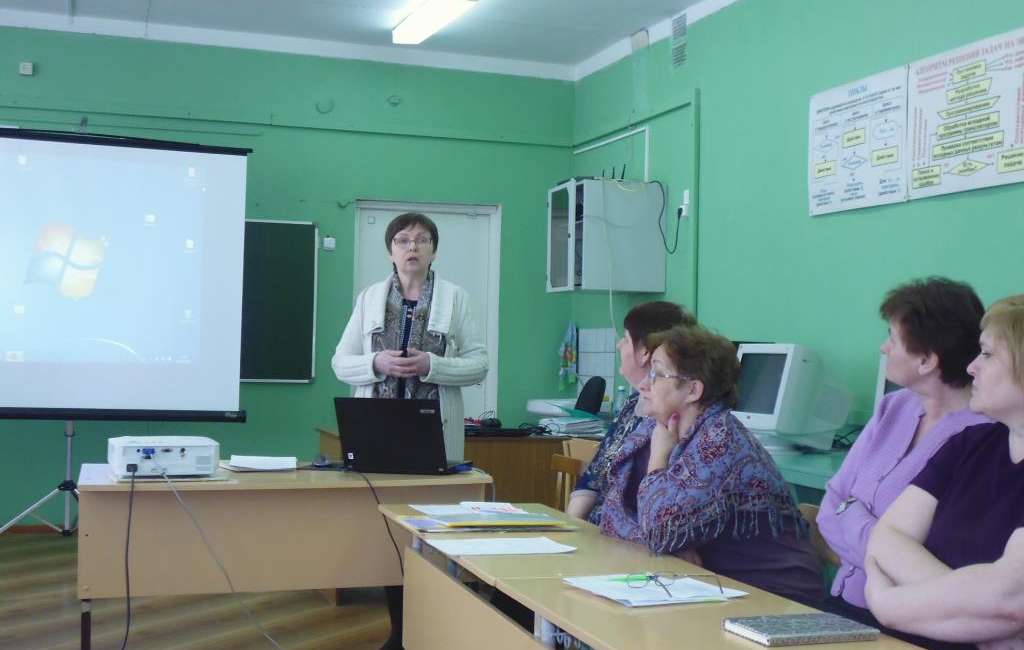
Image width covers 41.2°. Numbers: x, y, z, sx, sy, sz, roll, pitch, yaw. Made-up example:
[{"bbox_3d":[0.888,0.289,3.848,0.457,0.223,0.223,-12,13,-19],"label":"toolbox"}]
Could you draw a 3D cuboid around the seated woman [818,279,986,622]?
[{"bbox_3d":[0.727,0.542,2.796,0.720,1.280,0.520,2,-2,-27],"label":"seated woman"}]

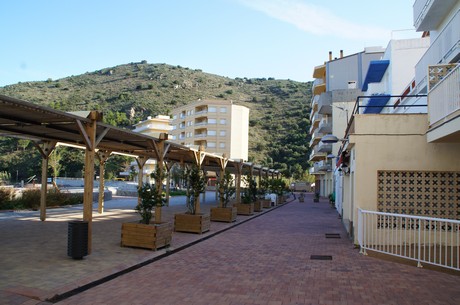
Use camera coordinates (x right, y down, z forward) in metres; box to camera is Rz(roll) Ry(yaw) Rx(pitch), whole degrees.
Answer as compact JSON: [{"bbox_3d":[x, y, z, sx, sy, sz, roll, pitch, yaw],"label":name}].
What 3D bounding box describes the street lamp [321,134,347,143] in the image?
[{"bbox_3d":[3.104,-0.406,10.200,0.760,0.240,0.500,0,-6,15],"label":"street lamp"}]

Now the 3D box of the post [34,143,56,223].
[{"bbox_3d":[-7.252,1.098,13.570,0.200,3.167,1.000,0,-6,15],"label":"post"}]

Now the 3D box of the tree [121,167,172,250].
[{"bbox_3d":[-2.136,1.406,9.056,1.000,2.052,1.000,0,-6,15],"label":"tree"}]

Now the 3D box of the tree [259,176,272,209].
[{"bbox_3d":[2.736,3.053,26.412,1.050,2.343,1.050,0,-6,15],"label":"tree"}]

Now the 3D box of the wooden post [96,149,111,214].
[{"bbox_3d":[-6.289,1.467,17.071,0.200,3.150,1.000,0,-6,15],"label":"wooden post"}]

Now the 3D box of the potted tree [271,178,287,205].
[{"bbox_3d":[4.546,3.691,32.624,1.200,2.355,1.150,0,-6,15],"label":"potted tree"}]

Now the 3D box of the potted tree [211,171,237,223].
[{"bbox_3d":[-0.233,1.986,15.769,1.000,2.278,1.000,0,-6,15],"label":"potted tree"}]

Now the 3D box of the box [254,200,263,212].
[{"bbox_3d":[1.609,3.519,22.557,1.000,0.620,1.000,0,-6,15],"label":"box"}]

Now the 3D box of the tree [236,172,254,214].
[{"bbox_3d":[0.833,2.299,19.769,1.000,2.474,1.000,0,-6,15],"label":"tree"}]

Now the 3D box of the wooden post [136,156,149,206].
[{"bbox_3d":[-5.286,1.818,20.564,0.200,3.171,1.000,0,-6,15],"label":"wooden post"}]

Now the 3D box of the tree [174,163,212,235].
[{"bbox_3d":[-1.261,1.587,12.028,1.000,2.305,1.000,0,-6,15],"label":"tree"}]

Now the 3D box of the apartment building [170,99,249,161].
[{"bbox_3d":[-6.200,-1.570,94.000,10.200,21.600,22.000,7,-7,-41],"label":"apartment building"}]

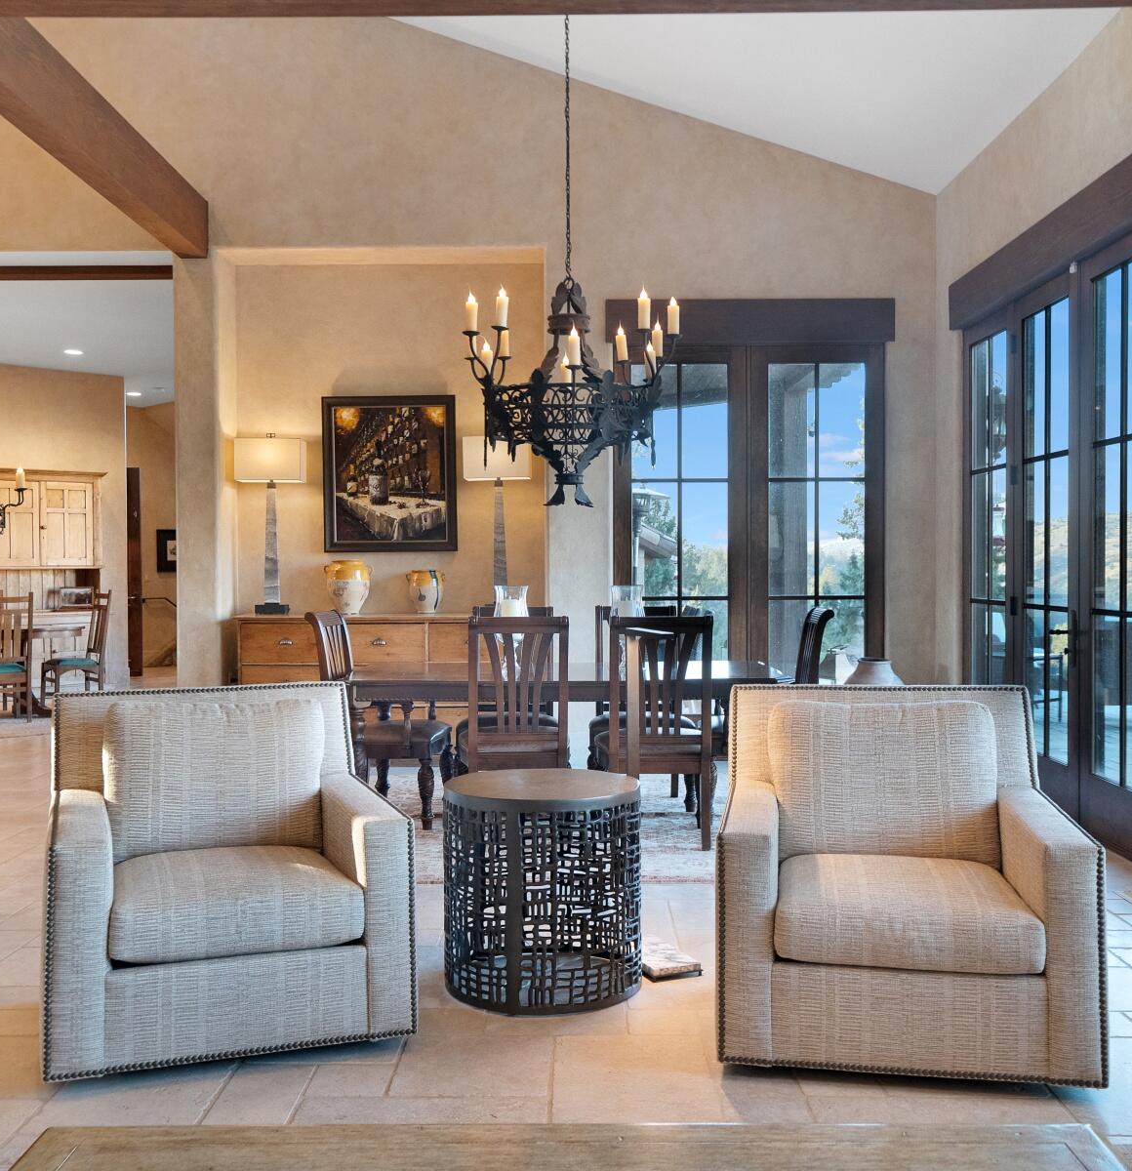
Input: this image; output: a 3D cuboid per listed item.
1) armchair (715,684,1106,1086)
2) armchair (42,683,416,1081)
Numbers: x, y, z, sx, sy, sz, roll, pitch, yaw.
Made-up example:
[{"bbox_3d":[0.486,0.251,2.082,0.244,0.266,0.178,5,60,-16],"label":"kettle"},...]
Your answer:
[{"bbox_3d":[0.915,0.770,3.566,0.920,0.900,0.960,0,1,9],"label":"armchair"},{"bbox_3d":[-0.990,0.786,3.687,0.930,0.905,0.940,-1,1,-18],"label":"armchair"}]

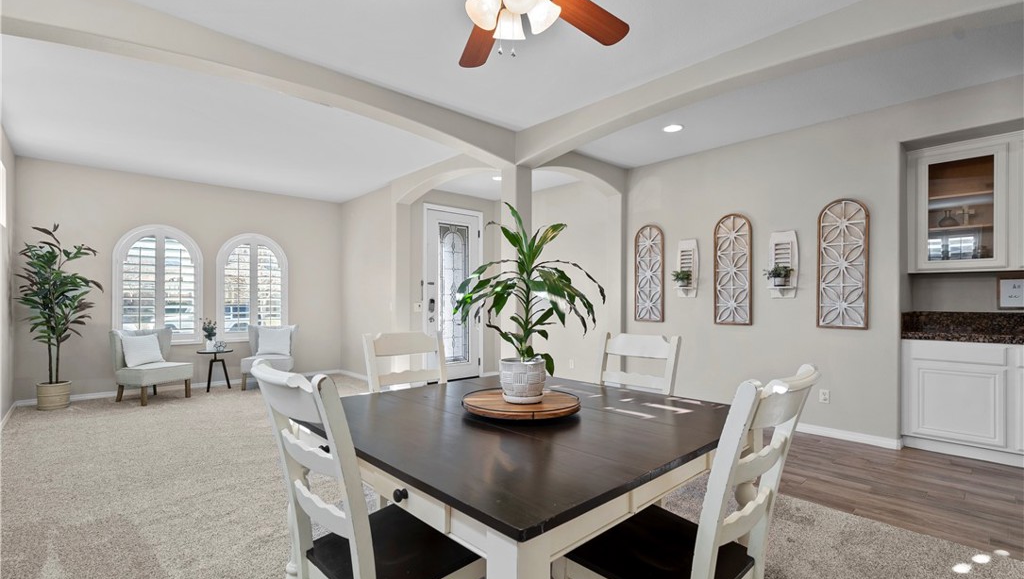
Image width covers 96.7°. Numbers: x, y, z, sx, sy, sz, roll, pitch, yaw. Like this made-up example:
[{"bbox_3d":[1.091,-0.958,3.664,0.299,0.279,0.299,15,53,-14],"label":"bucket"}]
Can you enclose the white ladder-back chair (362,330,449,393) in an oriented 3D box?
[{"bbox_3d":[-0.429,0.741,2.260,0.460,1.025,0.540,1,-1,-38],"label":"white ladder-back chair"}]

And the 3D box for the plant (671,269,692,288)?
[{"bbox_3d":[1.818,-0.118,4.832,0.150,0.200,0.200,1,-2,-42],"label":"plant"}]

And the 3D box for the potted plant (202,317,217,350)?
[{"bbox_3d":[-3.884,0.578,5.848,0.190,0.430,0.180,1,-2,-42],"label":"potted plant"}]

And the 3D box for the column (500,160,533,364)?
[{"bbox_3d":[0.051,0.057,4.342,0.197,2.440,0.217,1,-2,-42],"label":"column"}]

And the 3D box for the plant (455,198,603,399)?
[{"bbox_3d":[0.071,0.048,1.808,0.580,0.765,0.520,0,-1,0],"label":"plant"}]

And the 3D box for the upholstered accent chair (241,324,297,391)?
[{"bbox_3d":[-3.295,0.898,6.192,0.620,0.810,0.640,1,-1,-18],"label":"upholstered accent chair"}]

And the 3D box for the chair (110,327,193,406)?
[{"bbox_3d":[-4.199,0.878,5.338,0.630,0.805,0.610,0,-1,27],"label":"chair"}]

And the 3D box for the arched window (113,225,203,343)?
[{"bbox_3d":[-4.454,-0.049,5.781,0.910,1.542,0.100,1,-1,-43],"label":"arched window"}]

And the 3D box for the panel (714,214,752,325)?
[{"bbox_3d":[2.199,-0.199,4.522,0.030,1.105,0.362,1,-1,-43],"label":"panel"}]

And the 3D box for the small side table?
[{"bbox_3d":[-3.850,1.057,5.909,0.410,0.506,0.410,1,-1,-43],"label":"small side table"}]

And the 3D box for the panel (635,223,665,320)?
[{"bbox_3d":[1.575,-0.183,5.181,0.030,1.105,0.362,1,-1,-43],"label":"panel"}]

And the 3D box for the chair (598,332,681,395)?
[{"bbox_3d":[0.499,0.740,2.174,0.460,1.025,0.540,-1,-1,41],"label":"chair"}]

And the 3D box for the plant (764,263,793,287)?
[{"bbox_3d":[2.435,-0.133,4.149,0.170,0.215,0.235,1,-2,-42],"label":"plant"}]

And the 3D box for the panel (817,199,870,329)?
[{"bbox_3d":[2.814,-0.218,3.872,0.030,1.105,0.362,1,-1,-43],"label":"panel"}]

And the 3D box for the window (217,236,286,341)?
[{"bbox_3d":[-3.649,-0.023,6.462,0.910,1.530,0.100,1,-2,-42],"label":"window"}]

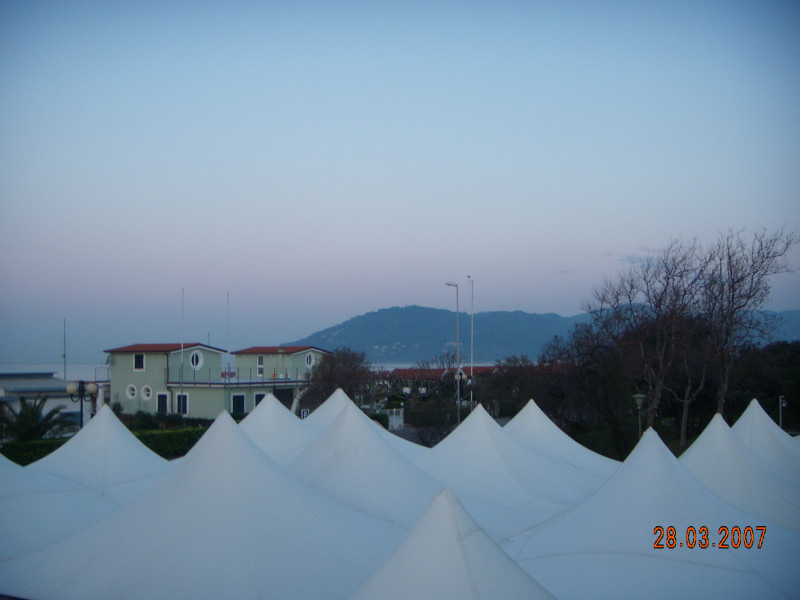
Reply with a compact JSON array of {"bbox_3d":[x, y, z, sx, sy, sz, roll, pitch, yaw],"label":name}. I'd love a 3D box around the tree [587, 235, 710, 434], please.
[{"bbox_3d":[13.653,2.443,47.829,6.600,11.610,6.000,0,-4,0],"label":"tree"}]

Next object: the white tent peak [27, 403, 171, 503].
[{"bbox_3d":[-6.634,3.207,19.740,3.300,1.680,3.300,-2,-5,27],"label":"white tent peak"}]

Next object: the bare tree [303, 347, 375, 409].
[{"bbox_3d":[-4.342,6.336,62.004,5.100,6.090,4.800,0,-4,0],"label":"bare tree"}]

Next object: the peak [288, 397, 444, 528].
[{"bbox_3d":[-0.980,2.954,17.437,3.500,1.790,3.500,-2,-5,27],"label":"peak"}]

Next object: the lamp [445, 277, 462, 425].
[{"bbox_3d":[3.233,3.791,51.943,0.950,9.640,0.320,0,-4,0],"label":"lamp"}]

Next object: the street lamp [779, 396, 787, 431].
[{"bbox_3d":[14.814,5.461,33.944,0.340,3.600,0.250,0,-4,0],"label":"street lamp"}]

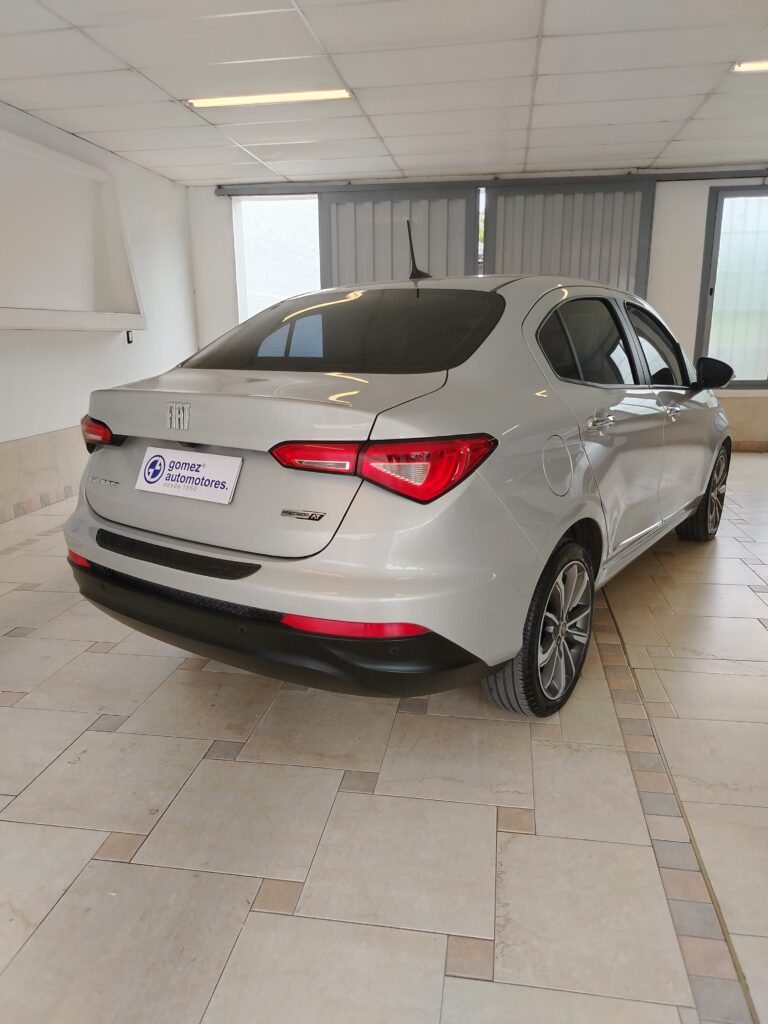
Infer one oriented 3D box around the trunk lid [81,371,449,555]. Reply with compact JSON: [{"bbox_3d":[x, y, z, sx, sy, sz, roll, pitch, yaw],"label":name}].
[{"bbox_3d":[-0.431,-0.184,2.225,1.200,0.510,0.550,9,17,34],"label":"trunk lid"}]

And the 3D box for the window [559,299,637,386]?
[{"bbox_3d":[0.795,-0.622,2.623,0.040,0.365,0.542,-15,2,39],"label":"window"}]

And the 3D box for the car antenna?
[{"bbox_3d":[0.145,-1.052,2.866,0.050,0.223,0.190,9,17,34],"label":"car antenna"}]

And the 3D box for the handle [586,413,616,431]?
[{"bbox_3d":[0.727,-0.304,2.357,0.050,0.048,0.225,10,18,38],"label":"handle"}]

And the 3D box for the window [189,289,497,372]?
[{"bbox_3d":[-0.176,-0.638,2.493,1.220,0.091,0.596,9,43,34],"label":"window"}]

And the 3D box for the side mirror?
[{"bbox_3d":[1.629,-0.687,3.516,0.220,0.165,0.150,9,17,34],"label":"side mirror"}]

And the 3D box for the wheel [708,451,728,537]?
[{"bbox_3d":[1.989,-0.127,4.434,0.180,0.470,0.470,9,17,34],"label":"wheel"}]

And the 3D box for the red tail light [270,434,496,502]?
[{"bbox_3d":[0.007,-0.110,1.830,0.603,0.162,0.173,-1,14,-3],"label":"red tail light"}]

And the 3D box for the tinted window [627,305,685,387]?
[{"bbox_3d":[1.274,-0.756,3.274,0.040,0.421,0.682,-17,2,38],"label":"tinted window"}]

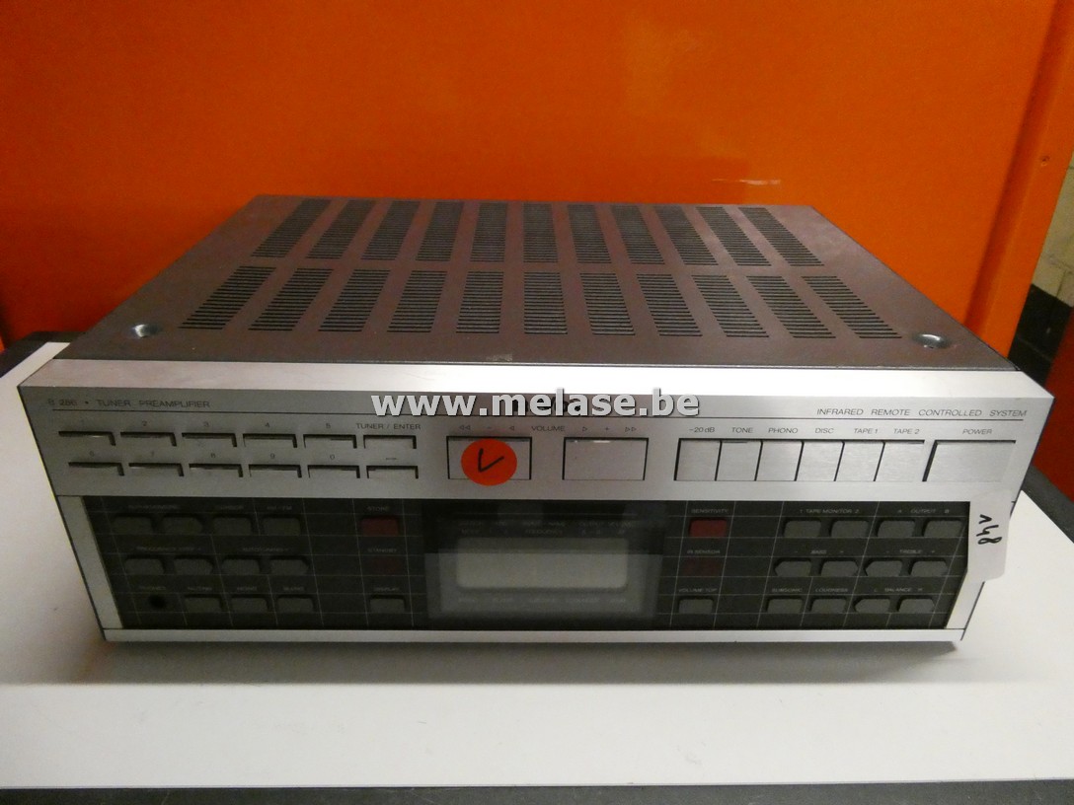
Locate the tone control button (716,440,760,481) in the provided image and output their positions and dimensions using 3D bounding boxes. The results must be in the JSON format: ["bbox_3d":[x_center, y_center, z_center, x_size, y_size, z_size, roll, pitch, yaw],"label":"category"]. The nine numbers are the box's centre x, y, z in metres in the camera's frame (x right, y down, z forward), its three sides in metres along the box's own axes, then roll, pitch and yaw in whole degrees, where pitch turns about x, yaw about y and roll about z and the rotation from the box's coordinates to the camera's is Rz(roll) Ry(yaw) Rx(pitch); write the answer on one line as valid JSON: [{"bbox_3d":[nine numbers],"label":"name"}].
[{"bbox_3d":[0.093,0.027,0.344,0.019,0.022,0.005,1,30,-1],"label":"tone control button"}]

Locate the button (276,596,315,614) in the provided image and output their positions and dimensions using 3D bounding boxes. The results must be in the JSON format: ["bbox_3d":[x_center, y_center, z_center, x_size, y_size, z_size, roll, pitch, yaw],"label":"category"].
[{"bbox_3d":[-0.124,0.104,0.385,0.019,0.012,0.005,1,30,-1],"label":"button"}]

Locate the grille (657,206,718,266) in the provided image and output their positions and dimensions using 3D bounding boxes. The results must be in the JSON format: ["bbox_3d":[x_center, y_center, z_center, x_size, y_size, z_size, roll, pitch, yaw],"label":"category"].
[{"bbox_3d":[0.106,-0.121,0.535,0.021,0.003,0.139,1,29,-1],"label":"grille"}]

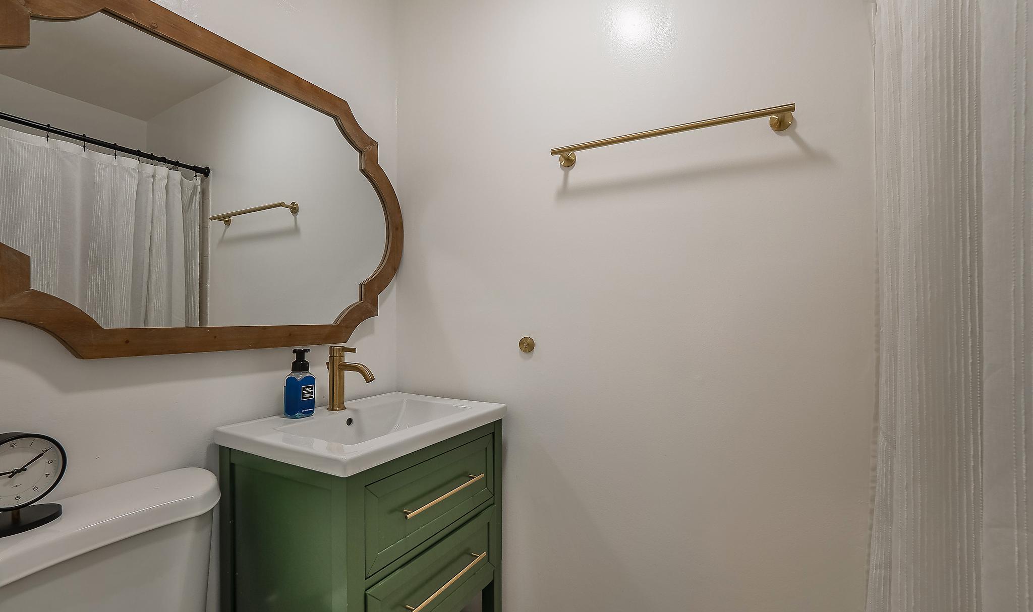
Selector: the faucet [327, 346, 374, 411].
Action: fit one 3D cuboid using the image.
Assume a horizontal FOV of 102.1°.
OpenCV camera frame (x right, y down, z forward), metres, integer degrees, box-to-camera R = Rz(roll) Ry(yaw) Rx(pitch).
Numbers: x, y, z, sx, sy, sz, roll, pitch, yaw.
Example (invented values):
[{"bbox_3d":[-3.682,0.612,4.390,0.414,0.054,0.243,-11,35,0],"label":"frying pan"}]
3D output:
[{"bbox_3d":[-0.497,0.219,1.250,0.195,0.188,0.055,-1,-2,29],"label":"faucet"}]

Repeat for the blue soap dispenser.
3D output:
[{"bbox_3d":[-0.619,0.219,1.196,0.070,0.184,0.064,-1,-2,32],"label":"blue soap dispenser"}]

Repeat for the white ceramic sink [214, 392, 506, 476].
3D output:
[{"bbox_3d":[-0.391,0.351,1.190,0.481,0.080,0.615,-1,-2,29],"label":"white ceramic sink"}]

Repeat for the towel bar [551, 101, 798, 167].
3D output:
[{"bbox_3d":[0.376,-0.444,1.102,0.600,0.054,0.078,-1,-2,29],"label":"towel bar"}]

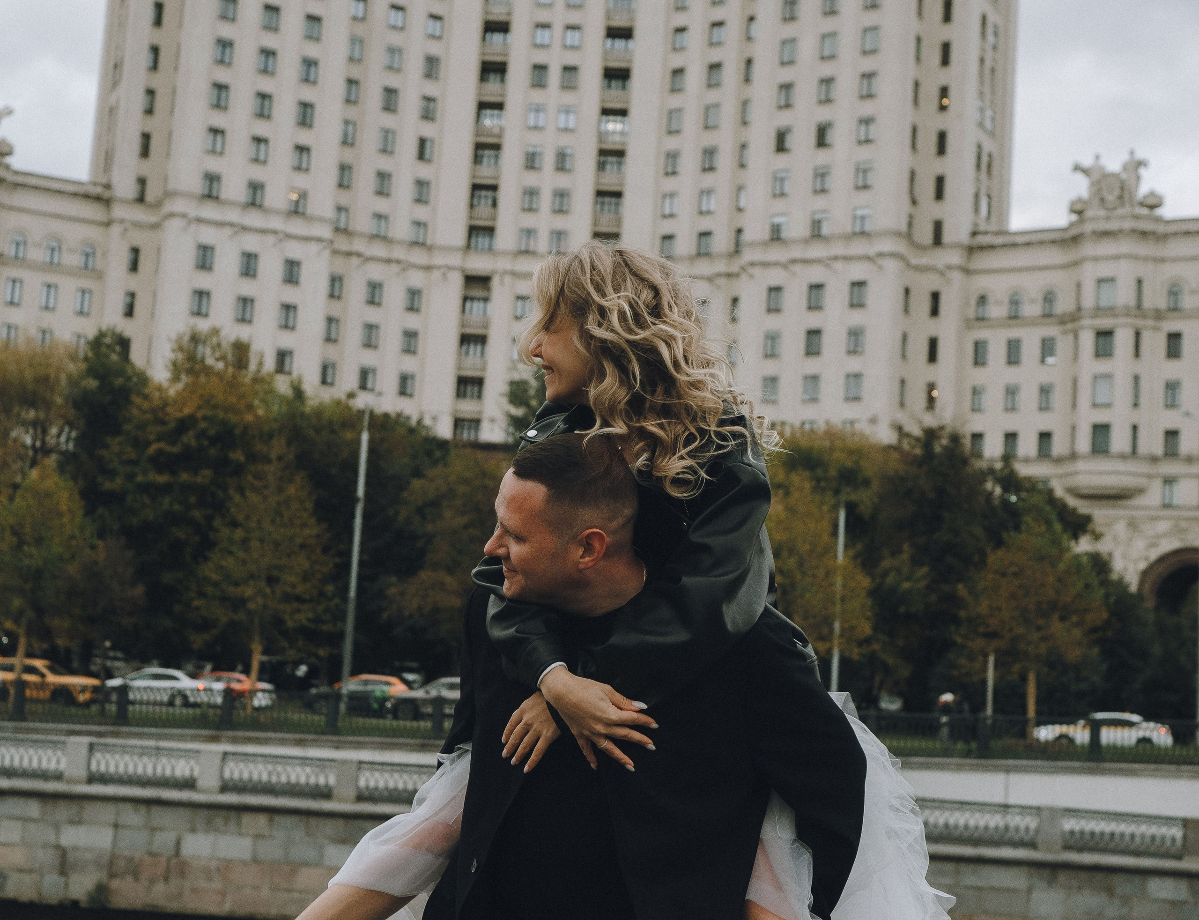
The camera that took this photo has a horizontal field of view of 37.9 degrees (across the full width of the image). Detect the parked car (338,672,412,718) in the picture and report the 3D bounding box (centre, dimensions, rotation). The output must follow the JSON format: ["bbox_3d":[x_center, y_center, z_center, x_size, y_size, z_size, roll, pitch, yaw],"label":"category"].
[{"bbox_3d":[-8.756,8.938,66.079,4.250,1.550,1.780,3,-6,10],"label":"parked car"}]

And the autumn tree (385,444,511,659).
[{"bbox_3d":[-4.609,4.043,58.500,5.000,9.248,5.000,3,-6,9],"label":"autumn tree"}]

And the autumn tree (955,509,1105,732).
[{"bbox_3d":[14.145,5.453,57.500,4.900,7.705,4.900,3,-6,9],"label":"autumn tree"}]

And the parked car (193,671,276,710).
[{"bbox_3d":[-15.413,9.395,71.575,4.400,1.470,1.750,3,-6,10],"label":"parked car"}]

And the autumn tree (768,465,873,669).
[{"bbox_3d":[6.425,4.552,57.500,4.800,8.856,4.800,3,-6,9],"label":"autumn tree"}]

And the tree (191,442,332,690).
[{"bbox_3d":[-11.144,3.985,58.000,4.600,8.942,4.600,3,-6,9],"label":"tree"}]

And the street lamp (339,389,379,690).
[{"bbox_3d":[-7.990,3.236,58.633,0.400,10.609,1.500,3,-6,9],"label":"street lamp"}]

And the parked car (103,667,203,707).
[{"bbox_3d":[-17.480,8.980,69.075,4.450,1.460,1.780,3,-6,10],"label":"parked car"}]

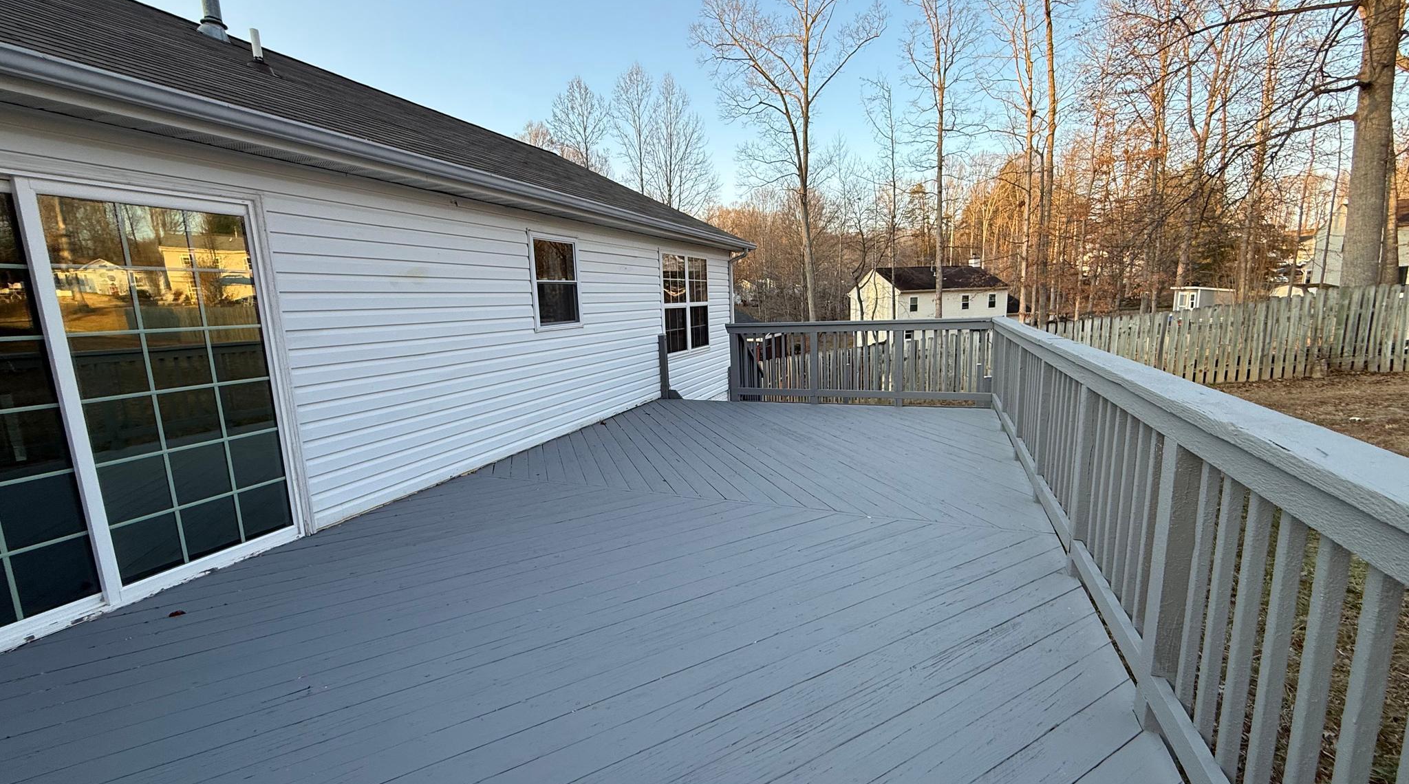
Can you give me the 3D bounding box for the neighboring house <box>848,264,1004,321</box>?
[{"bbox_3d":[22.434,-8.652,57.696,13.030,7.540,7.910,-5,10,-21],"label":"neighboring house"}]

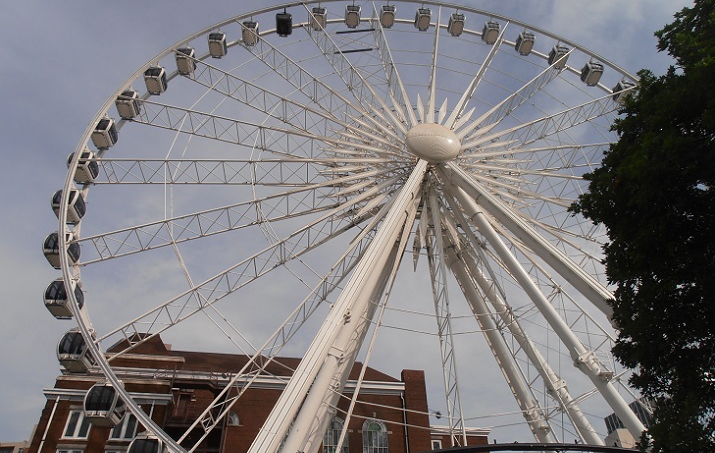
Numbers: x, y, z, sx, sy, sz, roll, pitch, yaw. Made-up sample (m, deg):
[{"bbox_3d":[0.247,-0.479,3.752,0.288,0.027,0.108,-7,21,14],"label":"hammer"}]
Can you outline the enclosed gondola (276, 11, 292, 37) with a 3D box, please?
[{"bbox_3d":[-8.271,-23.200,56.868,1.900,2.080,1.620,2,-39,-4],"label":"enclosed gondola"}]

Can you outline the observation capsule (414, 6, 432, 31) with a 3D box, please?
[{"bbox_3d":[7.927,-25.016,59.773,1.700,2.080,1.880,2,-39,-5],"label":"observation capsule"}]

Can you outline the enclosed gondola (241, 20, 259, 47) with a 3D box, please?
[{"bbox_3d":[-11.729,-21.322,54.601,1.700,2.080,1.880,2,-39,-5],"label":"enclosed gondola"}]

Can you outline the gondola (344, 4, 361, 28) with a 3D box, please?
[{"bbox_3d":[-0.584,-25.312,59.918,1.803,1.917,1.761,2,-39,-5],"label":"gondola"}]

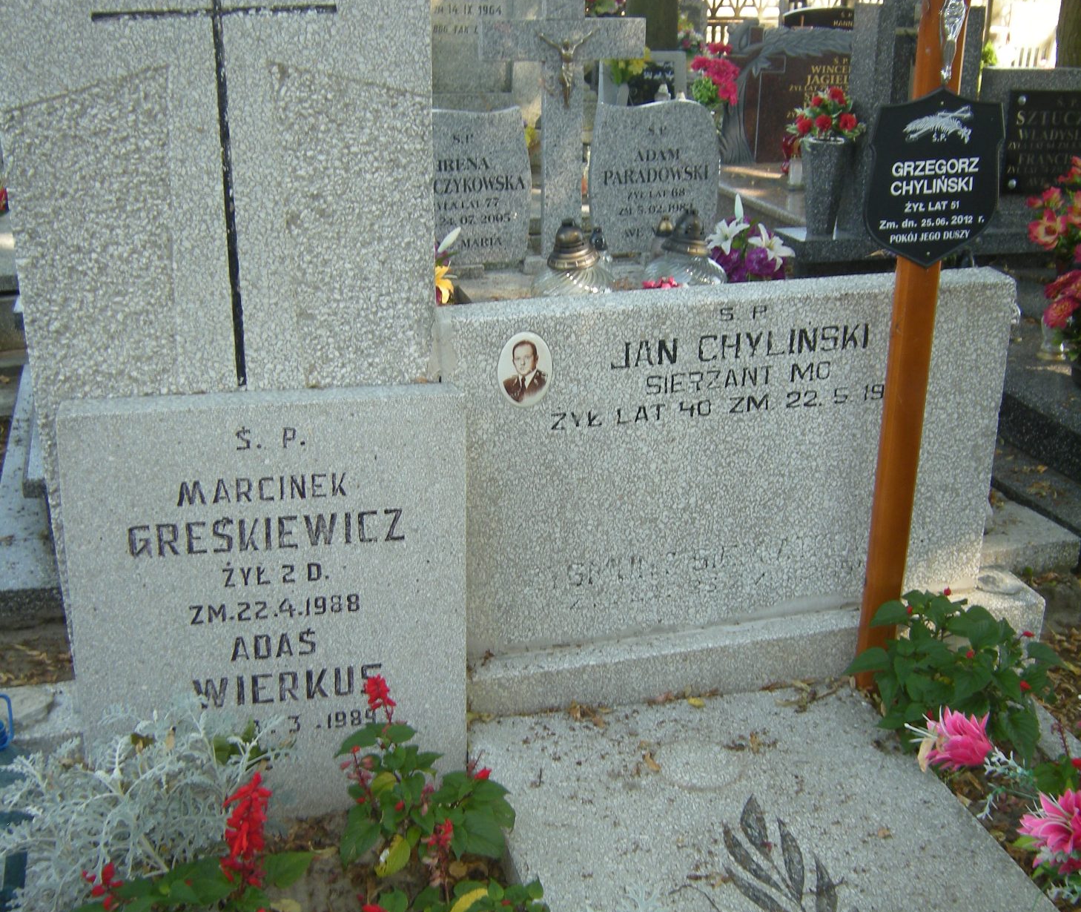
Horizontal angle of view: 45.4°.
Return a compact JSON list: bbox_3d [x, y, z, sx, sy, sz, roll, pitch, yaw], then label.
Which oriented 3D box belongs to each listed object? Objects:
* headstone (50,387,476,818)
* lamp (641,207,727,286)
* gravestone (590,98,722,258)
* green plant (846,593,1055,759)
[{"bbox_3d":[-0.411,0.233,1.987,0.580,0.653,0.112,-3,13,-15],"label":"headstone"},{"bbox_3d":[0.487,-0.676,4.370,0.285,0.335,0.285,-5,21,-15],"label":"lamp"},{"bbox_3d":[0.432,-1.087,5.064,0.535,0.602,0.100,-5,21,-15],"label":"gravestone"},{"bbox_3d":[0.723,0.364,2.237,0.340,0.250,0.270,-5,21,-15],"label":"green plant"}]

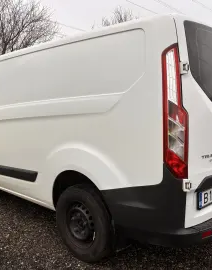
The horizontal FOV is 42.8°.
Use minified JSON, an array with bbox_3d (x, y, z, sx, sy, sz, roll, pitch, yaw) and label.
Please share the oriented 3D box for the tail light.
[{"bbox_3d":[0.445,-0.151,1.749,0.180,0.880,0.190,4,7,43],"label":"tail light"}]

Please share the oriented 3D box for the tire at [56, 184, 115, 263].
[{"bbox_3d":[-0.169,0.758,2.412,0.660,0.665,0.220,4,7,43],"label":"tire"}]

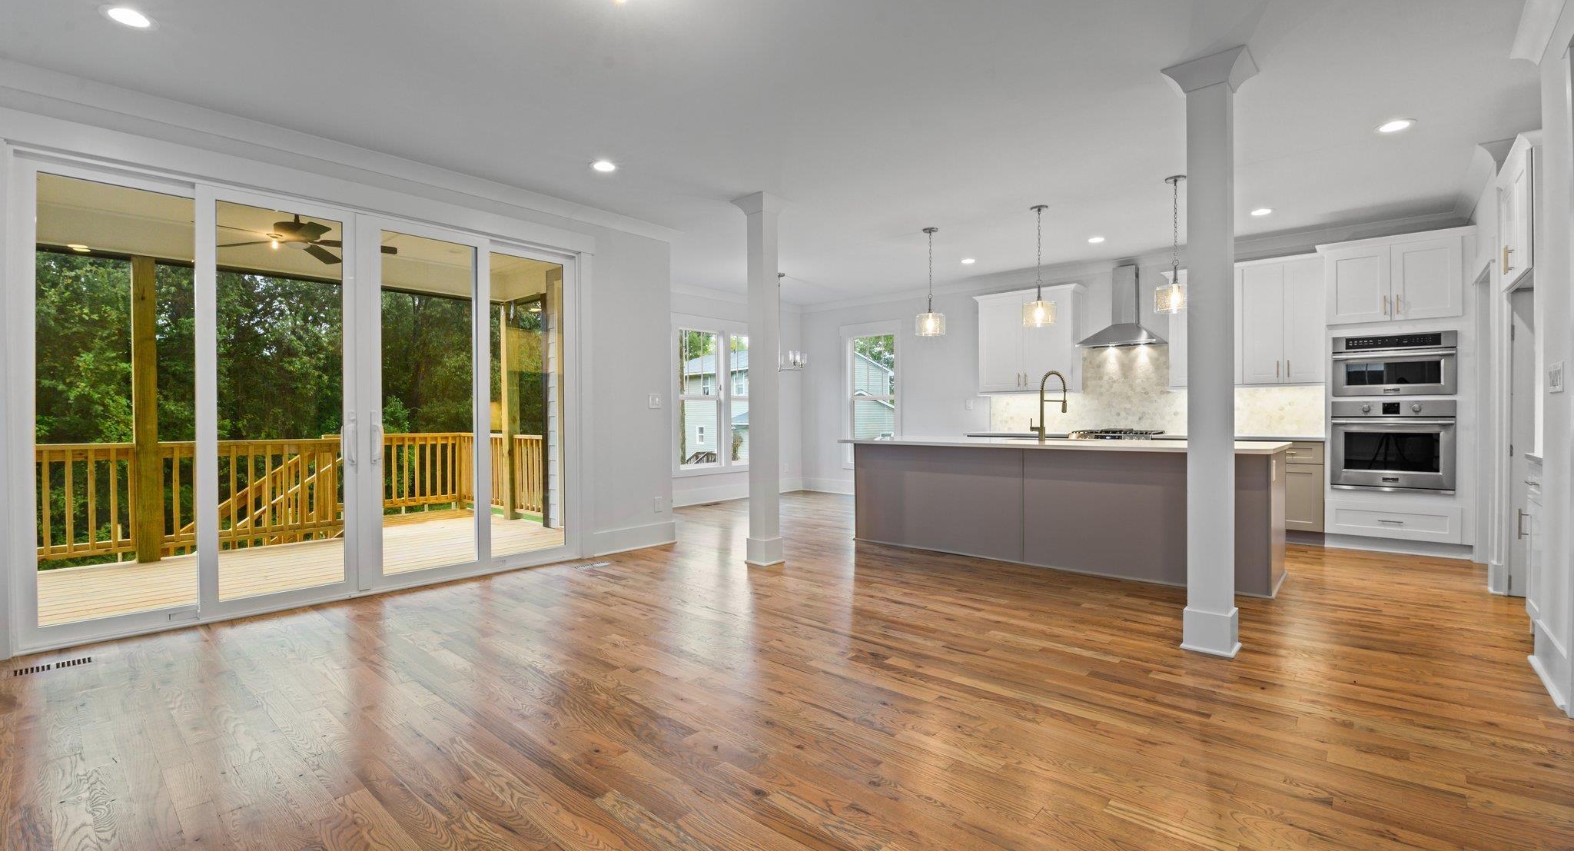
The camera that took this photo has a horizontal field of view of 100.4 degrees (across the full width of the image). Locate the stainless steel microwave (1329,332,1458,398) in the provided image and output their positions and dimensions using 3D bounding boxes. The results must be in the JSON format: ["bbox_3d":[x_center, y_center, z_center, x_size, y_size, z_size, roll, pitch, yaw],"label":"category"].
[{"bbox_3d":[5.048,-0.491,5.479,0.742,0.497,0.502,0,1,41],"label":"stainless steel microwave"}]

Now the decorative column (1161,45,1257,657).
[{"bbox_3d":[2.035,-0.313,3.143,0.322,2.750,0.322,0,1,40],"label":"decorative column"}]

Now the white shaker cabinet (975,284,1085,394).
[{"bbox_3d":[2.833,-0.950,7.684,1.172,1.202,0.357,0,1,41],"label":"white shaker cabinet"}]

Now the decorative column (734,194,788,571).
[{"bbox_3d":[-0.167,-0.321,5.045,0.320,2.750,0.320,0,1,40],"label":"decorative column"}]

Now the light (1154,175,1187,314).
[{"bbox_3d":[2.703,-1.237,4.559,0.255,0.935,0.255,0,1,40],"label":"light"}]

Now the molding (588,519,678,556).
[{"bbox_3d":[-1.274,0.960,5.571,0.025,0.190,0.870,0,1,43],"label":"molding"}]

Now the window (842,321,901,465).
[{"bbox_3d":[1.190,-0.411,9.321,1.000,2.050,0.110,0,1,40],"label":"window"}]

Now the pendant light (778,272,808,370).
[{"bbox_3d":[-0.084,-1.169,7.482,0.640,1.100,0.640,0,1,0],"label":"pendant light"}]

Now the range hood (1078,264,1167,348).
[{"bbox_3d":[3.549,-1.258,6.965,0.773,0.867,0.494,0,1,41],"label":"range hood"}]

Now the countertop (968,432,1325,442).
[{"bbox_3d":[3.525,0.114,6.812,3.210,0.040,0.650,0,1,40],"label":"countertop"}]

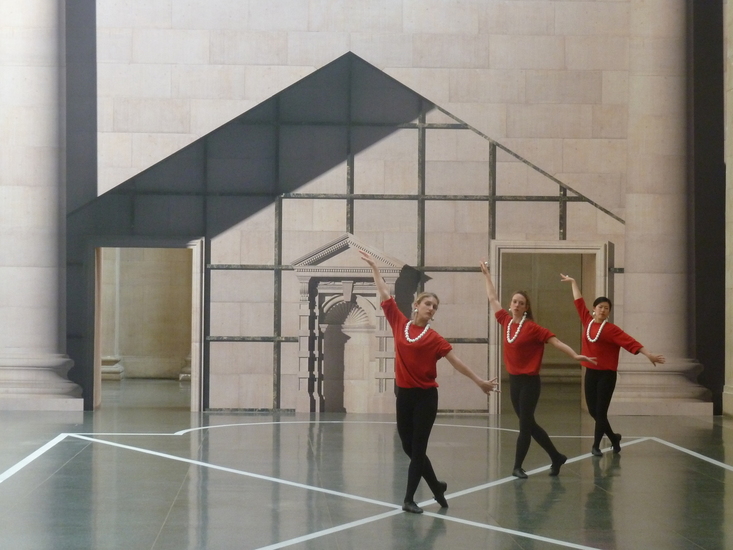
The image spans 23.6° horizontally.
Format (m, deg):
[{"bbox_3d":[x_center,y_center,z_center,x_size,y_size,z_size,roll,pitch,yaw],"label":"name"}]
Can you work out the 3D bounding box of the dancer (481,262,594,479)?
[{"bbox_3d":[1.518,0.834,15.512,1.000,1.900,0.550,0,-1,24],"label":"dancer"}]

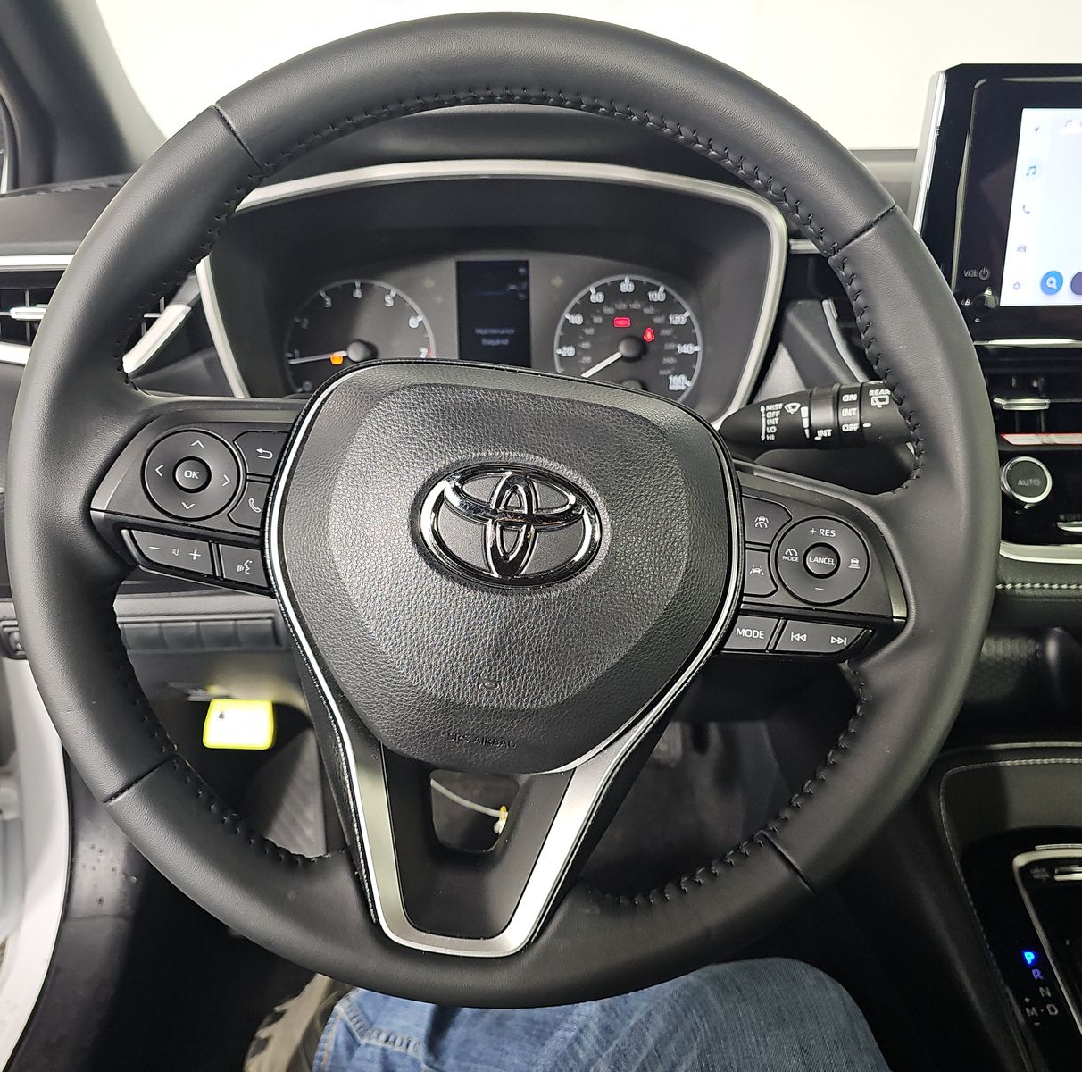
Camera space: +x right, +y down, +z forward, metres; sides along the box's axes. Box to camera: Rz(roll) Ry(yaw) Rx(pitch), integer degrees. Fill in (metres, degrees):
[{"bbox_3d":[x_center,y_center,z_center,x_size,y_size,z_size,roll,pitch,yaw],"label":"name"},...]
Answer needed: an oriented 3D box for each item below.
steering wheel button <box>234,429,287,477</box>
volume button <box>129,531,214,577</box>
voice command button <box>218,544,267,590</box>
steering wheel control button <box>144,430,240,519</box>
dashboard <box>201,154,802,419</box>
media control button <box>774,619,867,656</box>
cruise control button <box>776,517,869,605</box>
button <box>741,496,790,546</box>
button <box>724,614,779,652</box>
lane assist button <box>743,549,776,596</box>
[{"bbox_3d":[-0.106,-0.032,0.360,0.020,0.018,0.007,7,1,-3],"label":"steering wheel button"},{"bbox_3d":[-0.140,0.007,0.361,0.032,0.013,0.008,9,0,0],"label":"volume button"},{"bbox_3d":[-0.114,0.011,0.364,0.021,0.015,0.007,7,1,-3],"label":"voice command button"},{"bbox_3d":[-0.132,-0.023,0.358,0.035,0.034,0.009,8,0,0],"label":"steering wheel control button"},{"bbox_3d":[-0.027,-0.136,0.557,0.338,0.157,0.040,0,14,-2],"label":"dashboard"},{"bbox_3d":[0.109,0.041,0.375,0.034,0.014,0.007,7,1,-3],"label":"media control button"},{"bbox_3d":[0.108,0.009,0.368,0.036,0.034,0.008,7,1,-3],"label":"cruise control button"},{"bbox_3d":[0.085,-0.006,0.357,0.018,0.018,0.007,8,0,0],"label":"button"},{"bbox_3d":[0.080,0.037,0.361,0.019,0.013,0.007,6,0,0],"label":"button"},{"bbox_3d":[0.085,0.015,0.370,0.016,0.018,0.007,7,1,-3],"label":"lane assist button"}]

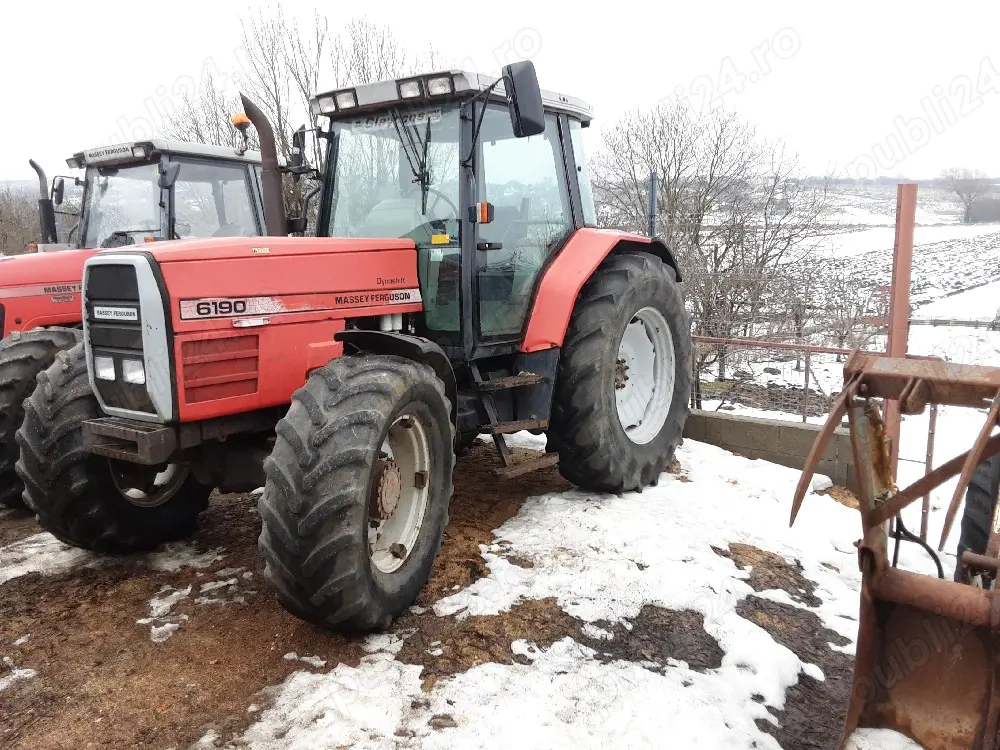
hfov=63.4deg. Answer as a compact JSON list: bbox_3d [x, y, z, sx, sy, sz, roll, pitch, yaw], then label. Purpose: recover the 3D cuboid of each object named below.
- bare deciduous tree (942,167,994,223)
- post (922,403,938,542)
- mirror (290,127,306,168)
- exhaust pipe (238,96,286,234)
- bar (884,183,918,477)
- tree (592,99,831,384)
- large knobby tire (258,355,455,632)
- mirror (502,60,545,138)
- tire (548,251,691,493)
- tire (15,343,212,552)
[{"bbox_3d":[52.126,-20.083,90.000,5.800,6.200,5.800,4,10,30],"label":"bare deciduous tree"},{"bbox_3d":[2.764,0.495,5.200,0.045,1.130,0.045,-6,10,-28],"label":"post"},{"bbox_3d":[-1.445,-1.631,5.800,0.090,0.300,0.170,-9,12,-40],"label":"mirror"},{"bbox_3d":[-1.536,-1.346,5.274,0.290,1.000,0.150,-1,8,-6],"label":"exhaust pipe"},{"bbox_3d":[2.430,-0.084,4.920,0.115,2.113,0.080,-1,8,0],"label":"bar"},{"bbox_3d":[2.893,-1.912,11.500,3.500,4.100,3.400,1,8,14],"label":"tree"},{"bbox_3d":[-0.653,0.570,4.022,0.480,1.340,1.340,4,10,15],"label":"large knobby tire"},{"bbox_3d":[0.126,-1.477,4.330,0.170,0.370,0.090,-7,5,18],"label":"mirror"},{"bbox_3d":[0.918,-0.003,6.094,0.460,1.740,1.740,5,10,35],"label":"tire"},{"bbox_3d":[-2.280,0.425,5.022,0.480,1.340,1.340,2,9,16],"label":"tire"}]

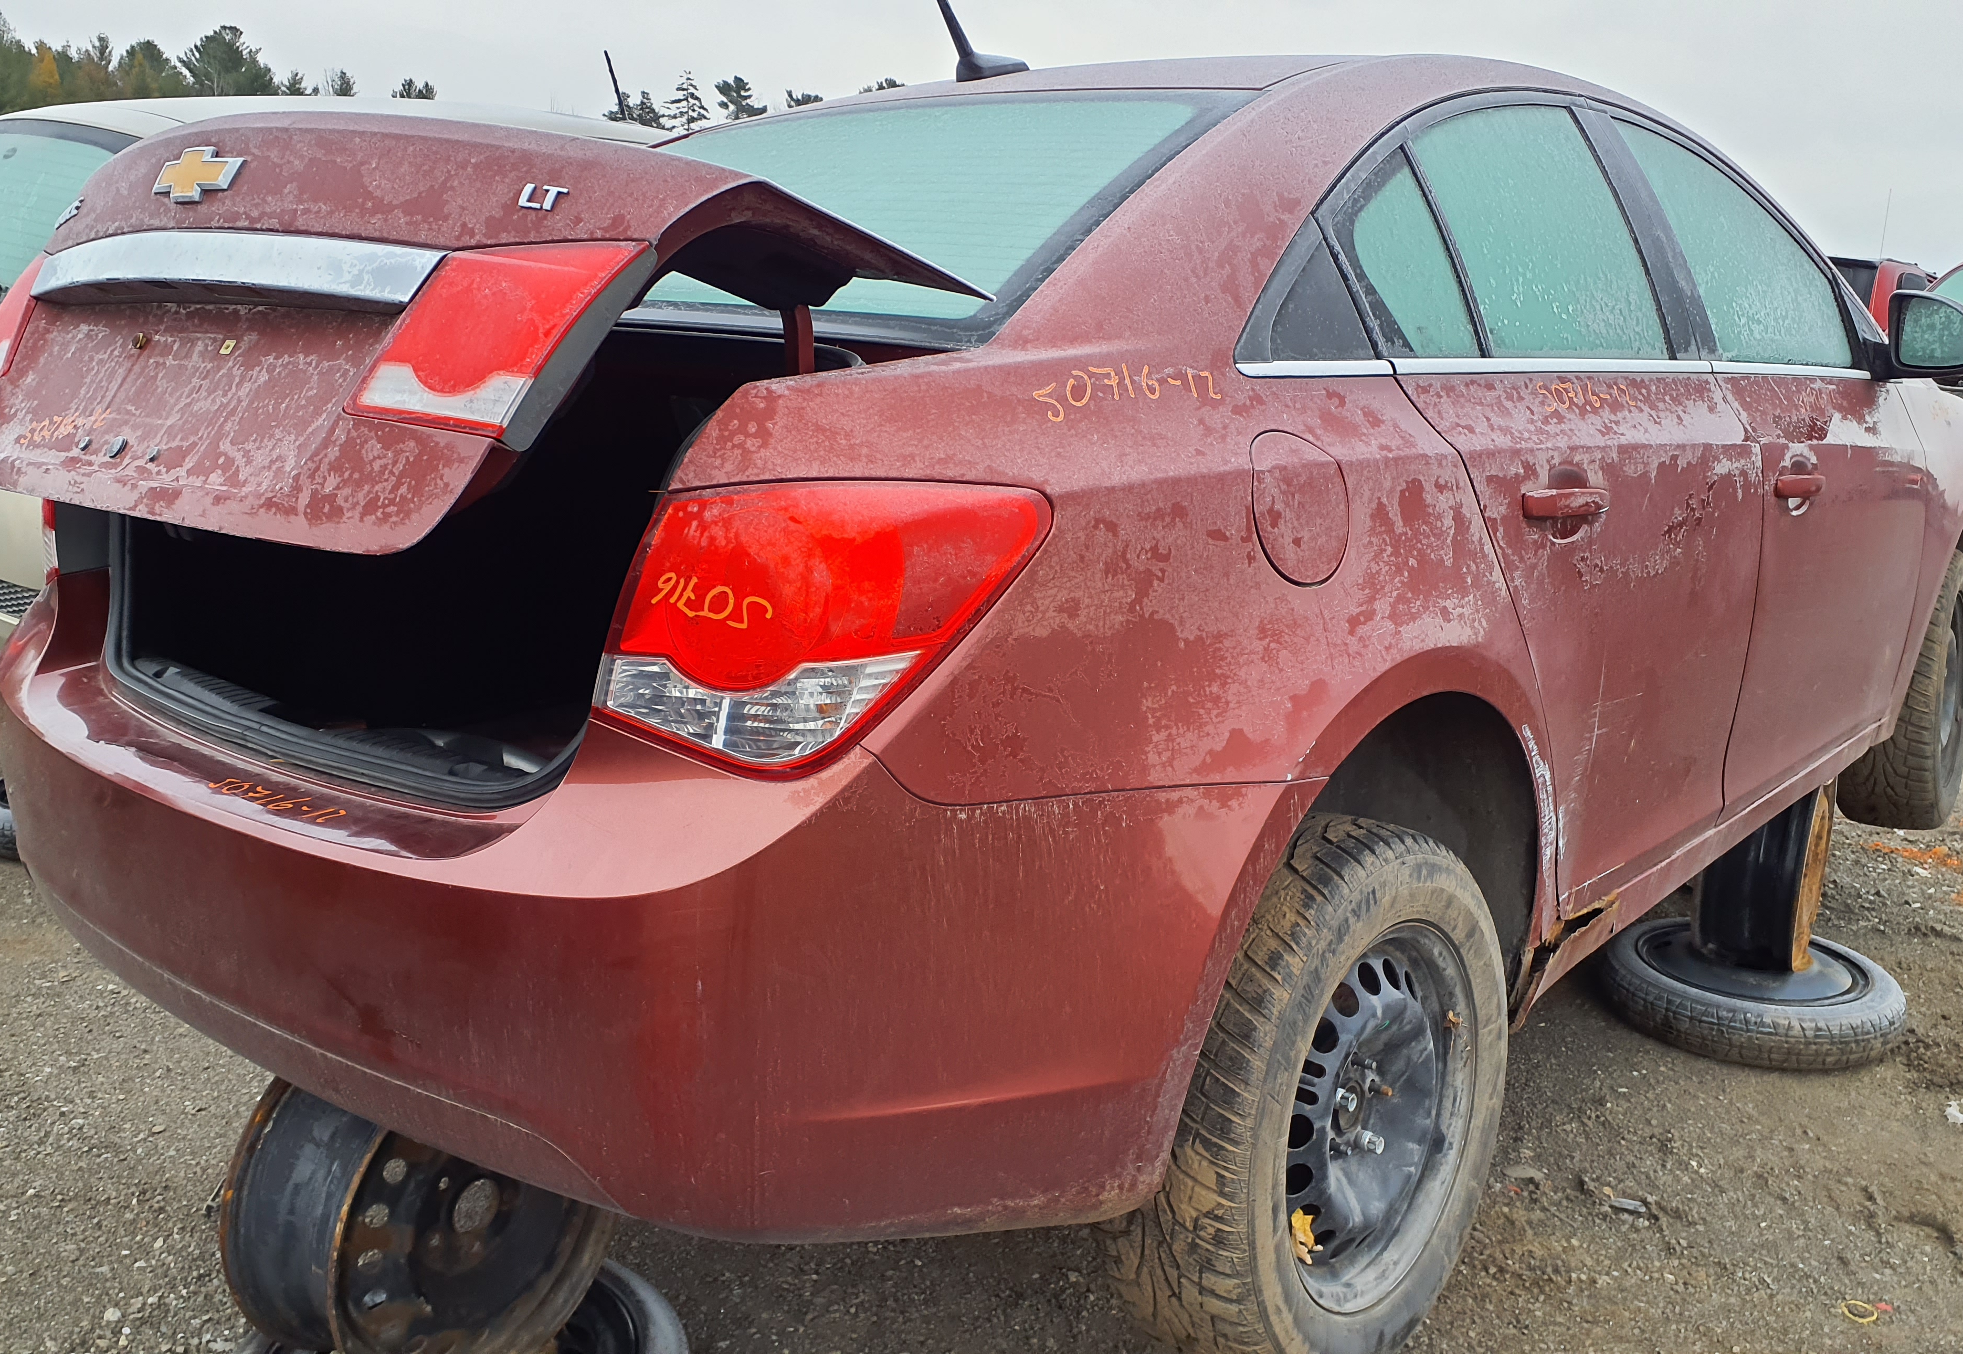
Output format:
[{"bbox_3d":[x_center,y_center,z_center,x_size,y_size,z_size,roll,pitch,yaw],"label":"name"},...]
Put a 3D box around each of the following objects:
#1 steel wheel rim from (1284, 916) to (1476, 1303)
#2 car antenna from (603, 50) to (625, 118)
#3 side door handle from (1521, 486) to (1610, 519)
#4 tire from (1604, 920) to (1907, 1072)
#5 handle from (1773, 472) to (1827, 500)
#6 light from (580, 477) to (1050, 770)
[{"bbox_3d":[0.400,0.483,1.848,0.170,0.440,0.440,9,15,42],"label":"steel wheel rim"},{"bbox_3d":[-1.093,-1.764,4.758,0.011,0.190,0.011,11,36,41],"label":"car antenna"},{"bbox_3d":[0.698,-0.208,1.914,0.046,0.036,0.210,11,17,41],"label":"side door handle"},{"bbox_3d":[1.575,0.642,3.280,0.572,0.118,0.572,0,13,0],"label":"tire"},{"bbox_3d":[1.338,-0.313,2.610,0.046,0.036,0.210,11,17,41],"label":"handle"},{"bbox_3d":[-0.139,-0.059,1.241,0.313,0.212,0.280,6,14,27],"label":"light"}]

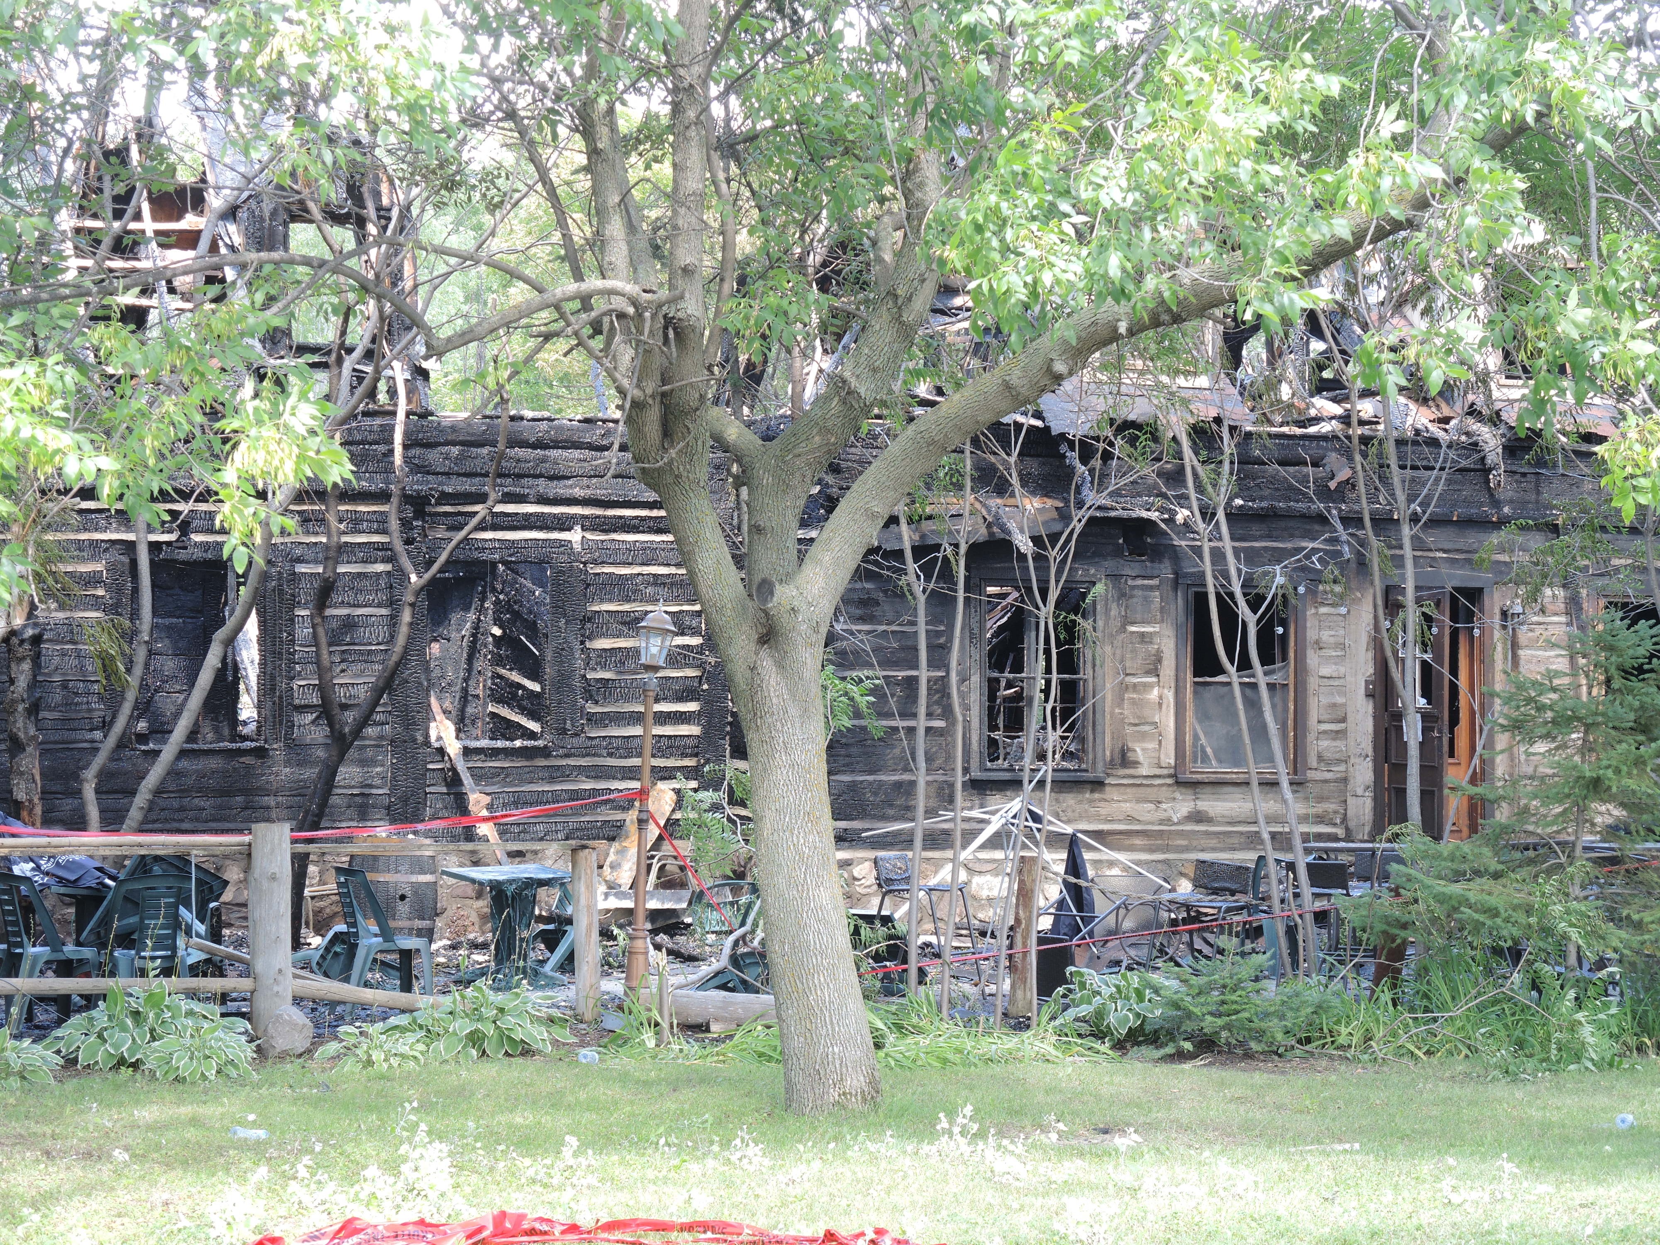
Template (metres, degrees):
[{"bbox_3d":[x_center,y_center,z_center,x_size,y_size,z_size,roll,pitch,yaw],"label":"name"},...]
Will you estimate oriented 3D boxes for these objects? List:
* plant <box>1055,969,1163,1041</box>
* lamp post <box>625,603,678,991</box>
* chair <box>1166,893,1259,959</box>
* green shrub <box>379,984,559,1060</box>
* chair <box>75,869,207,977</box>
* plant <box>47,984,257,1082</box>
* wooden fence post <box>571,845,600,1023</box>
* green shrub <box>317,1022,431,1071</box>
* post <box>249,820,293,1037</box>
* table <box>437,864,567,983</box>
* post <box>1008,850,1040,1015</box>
[{"bbox_3d":[1.598,2.174,20.200,0.600,0.410,0.580,0,-2,0],"label":"plant"},{"bbox_3d":[-1.081,1.058,21.200,0.235,2.360,0.235,3,-2,0],"label":"lamp post"},{"bbox_3d":[2.378,1.920,22.400,0.460,0.880,0.500,-1,-3,25],"label":"chair"},{"bbox_3d":[-1.971,2.173,19.400,0.950,0.370,0.800,0,-2,0],"label":"green shrub"},{"bbox_3d":[-3.764,1.802,19.600,0.460,0.850,0.530,1,-3,-21],"label":"chair"},{"bbox_3d":[-3.485,2.085,18.200,1.000,0.430,0.900,0,-2,0],"label":"plant"},{"bbox_3d":[-1.467,1.872,21.300,0.150,1.060,0.150,-2,-2,0],"label":"wooden fence post"},{"bbox_3d":[-2.248,2.076,17.400,0.570,0.220,0.520,0,-2,-7],"label":"green shrub"},{"bbox_3d":[-2.914,1.606,18.500,0.215,1.140,0.215,0,-2,-9],"label":"post"},{"bbox_3d":[-2.207,2.065,24.200,0.680,0.700,0.680,1,-3,-31],"label":"table"},{"bbox_3d":[1.165,1.893,21.400,0.150,1.000,0.150,3,-2,0],"label":"post"}]

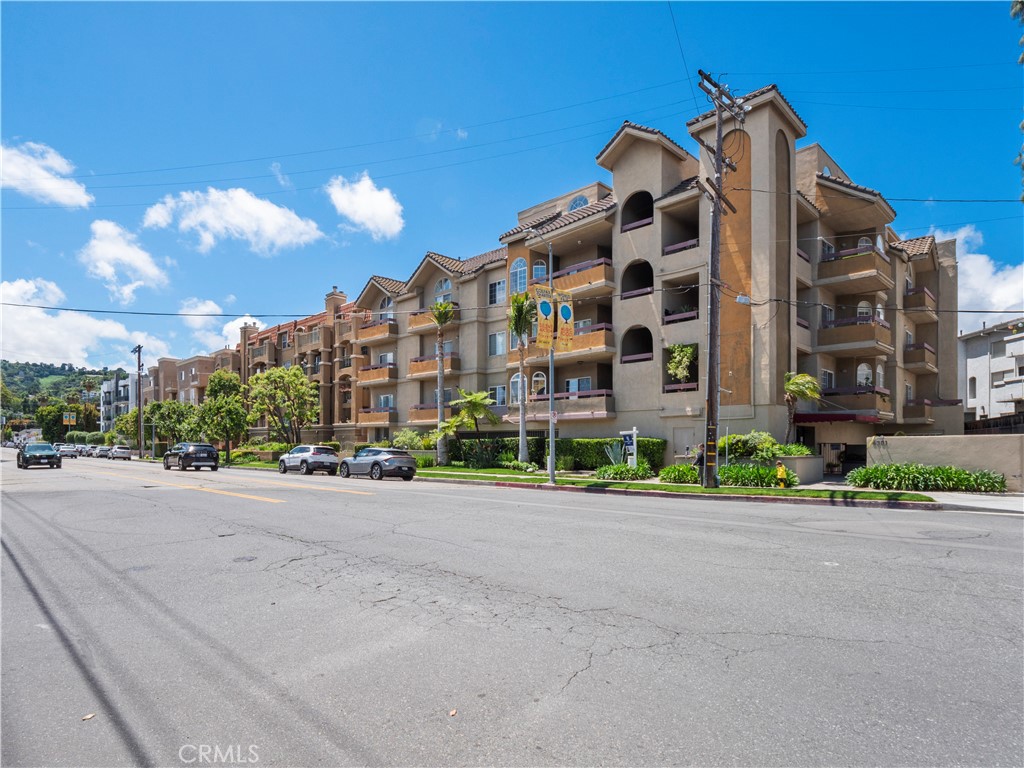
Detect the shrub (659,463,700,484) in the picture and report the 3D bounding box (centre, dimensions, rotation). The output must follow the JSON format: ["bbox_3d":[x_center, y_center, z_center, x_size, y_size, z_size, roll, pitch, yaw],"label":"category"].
[{"bbox_3d":[6.523,3.452,20.494,1.500,0.730,1.150,-5,-8,44],"label":"shrub"}]

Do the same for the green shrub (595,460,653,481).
[{"bbox_3d":[4.680,3.649,22.250,2.300,0.740,1.250,-5,-8,44],"label":"green shrub"}]

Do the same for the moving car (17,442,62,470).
[{"bbox_3d":[-31.800,4.800,35.870,4.700,1.670,1.910,-5,-8,44],"label":"moving car"}]

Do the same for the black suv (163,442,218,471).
[{"bbox_3d":[-19.584,4.427,32.681,4.670,1.670,1.890,-5,-8,44],"label":"black suv"}]

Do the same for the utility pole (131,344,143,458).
[{"bbox_3d":[-44.890,2.103,64.000,2.400,13.600,0.500,-5,-7,40],"label":"utility pole"}]

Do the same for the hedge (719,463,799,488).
[{"bbox_3d":[8.606,3.167,18.516,2.450,0.780,1.150,-5,-8,44],"label":"hedge"}]

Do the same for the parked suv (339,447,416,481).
[{"bbox_3d":[-6.580,3.870,26.100,4.680,1.550,1.880,-5,-8,44],"label":"parked suv"}]

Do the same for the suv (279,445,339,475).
[{"bbox_3d":[-11.920,4.430,31.200,4.620,1.690,1.860,-5,-8,44],"label":"suv"}]

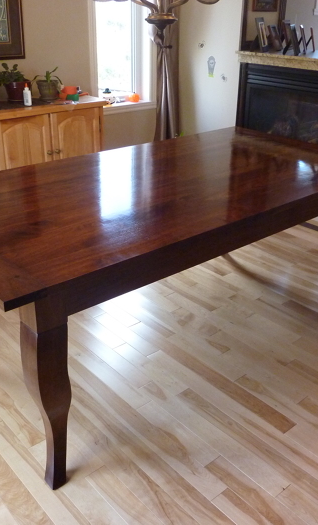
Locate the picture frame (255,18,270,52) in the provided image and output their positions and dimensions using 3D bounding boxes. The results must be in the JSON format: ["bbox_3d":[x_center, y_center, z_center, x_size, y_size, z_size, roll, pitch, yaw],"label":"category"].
[{"bbox_3d":[0.822,-1.807,4.016,0.030,0.280,0.200,1,20,39],"label":"picture frame"}]

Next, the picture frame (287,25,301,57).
[{"bbox_3d":[1.005,-1.640,3.734,0.030,0.240,0.180,-4,21,28],"label":"picture frame"}]

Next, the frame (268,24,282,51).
[{"bbox_3d":[0.975,-1.888,4.248,0.030,0.235,0.180,2,20,41],"label":"frame"}]

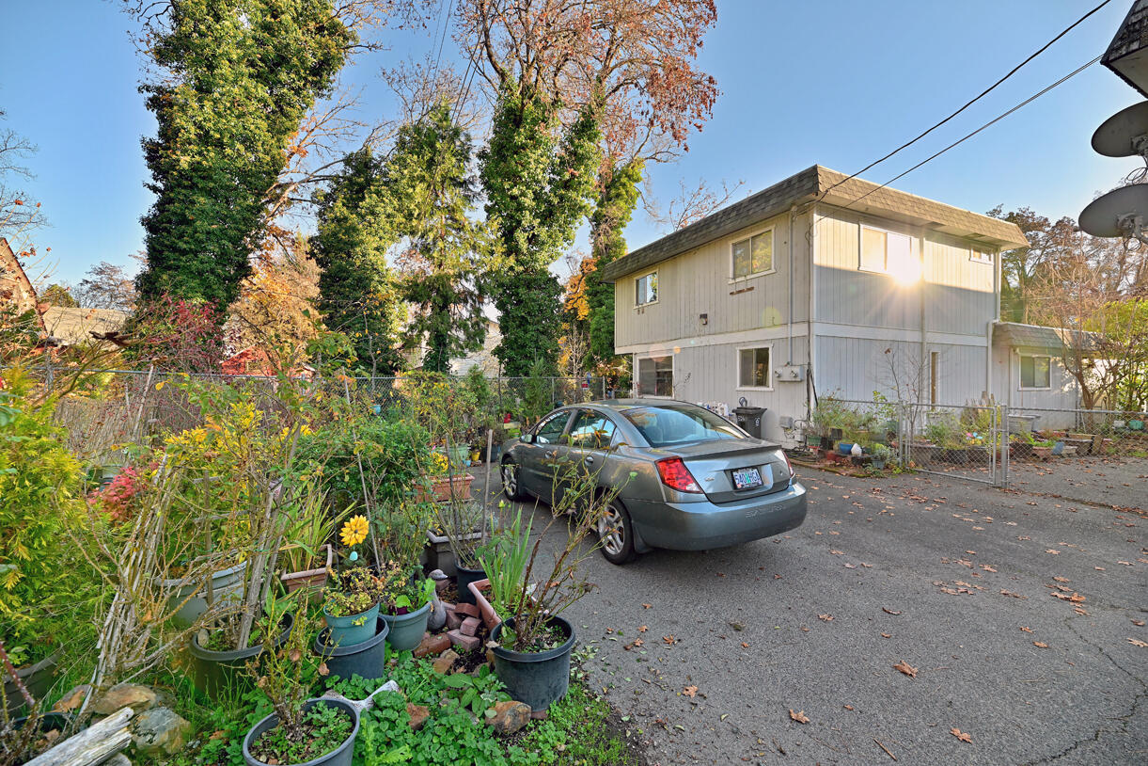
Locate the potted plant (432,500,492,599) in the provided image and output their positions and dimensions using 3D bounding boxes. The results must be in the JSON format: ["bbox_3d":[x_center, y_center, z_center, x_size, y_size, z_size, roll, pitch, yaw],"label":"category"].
[{"bbox_3d":[-0.852,1.255,3.400,0.420,0.740,0.400,0,0,-14],"label":"potted plant"}]

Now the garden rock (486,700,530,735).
[{"bbox_3d":[-0.293,1.503,2.020,0.200,0.110,0.150,0,0,0],"label":"garden rock"}]

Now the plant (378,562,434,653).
[{"bbox_3d":[-0.967,1.249,2.580,0.320,0.470,0.320,0,0,0],"label":"plant"}]

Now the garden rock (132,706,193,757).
[{"bbox_3d":[-1.760,1.466,1.905,0.200,0.150,0.180,0,0,-43],"label":"garden rock"}]

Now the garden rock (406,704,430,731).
[{"bbox_3d":[-0.710,1.508,2.030,0.105,0.085,0.100,0,0,0],"label":"garden rock"}]

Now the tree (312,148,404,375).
[{"bbox_3d":[-7.200,-3.192,15.000,3.100,9.400,3.100,0,0,0],"label":"tree"}]

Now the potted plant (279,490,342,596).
[{"bbox_3d":[-2.090,1.240,3.540,0.410,0.760,0.460,0,0,-25],"label":"potted plant"}]

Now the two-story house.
[{"bbox_3d":[6.680,-1.480,14.200,8.500,5.750,8.600,0,0,-25],"label":"two-story house"}]

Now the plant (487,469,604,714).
[{"bbox_3d":[-0.130,0.977,2.200,0.580,1.080,0.500,0,0,0],"label":"plant"}]

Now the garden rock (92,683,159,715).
[{"bbox_3d":[-2.250,1.587,2.240,0.190,0.110,0.240,0,1,45],"label":"garden rock"}]

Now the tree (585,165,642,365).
[{"bbox_3d":[1.860,-4.478,21.000,2.600,12.100,2.600,0,0,0],"label":"tree"}]

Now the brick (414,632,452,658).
[{"bbox_3d":[-0.854,1.567,2.653,0.205,0.060,0.090,0,1,-33],"label":"brick"}]

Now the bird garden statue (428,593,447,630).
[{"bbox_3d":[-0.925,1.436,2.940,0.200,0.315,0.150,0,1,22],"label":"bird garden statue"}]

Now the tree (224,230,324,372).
[{"bbox_3d":[-17.500,-3.600,26.000,6.000,10.000,6.000,0,1,-34],"label":"tree"}]

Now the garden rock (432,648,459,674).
[{"bbox_3d":[-0.733,1.591,2.560,0.140,0.085,0.115,0,0,-27],"label":"garden rock"}]

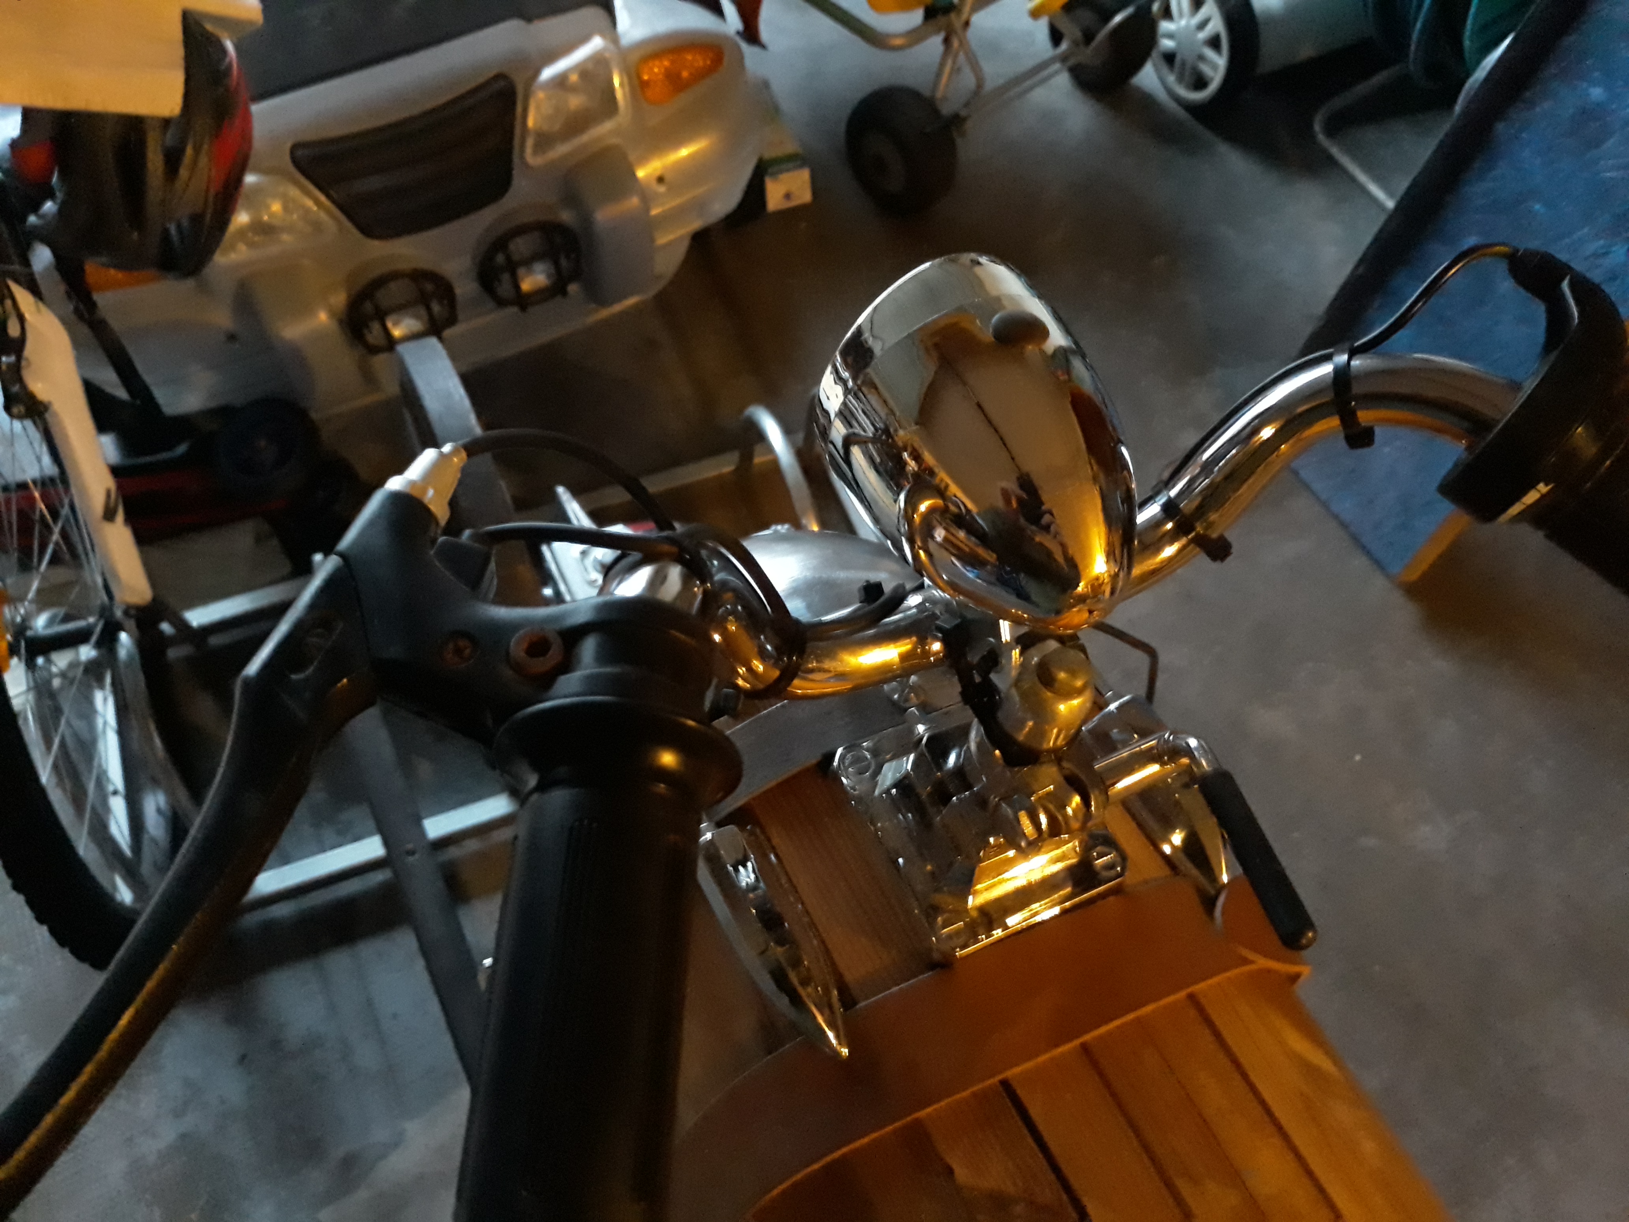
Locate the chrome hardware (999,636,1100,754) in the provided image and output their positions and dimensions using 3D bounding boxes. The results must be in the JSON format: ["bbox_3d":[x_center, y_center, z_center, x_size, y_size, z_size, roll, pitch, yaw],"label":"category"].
[{"bbox_3d":[0.087,0.032,0.475,0.036,0.040,0.038,2,45,-2],"label":"chrome hardware"}]

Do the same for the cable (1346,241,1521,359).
[{"bbox_3d":[0.185,-0.093,0.383,0.058,0.018,0.018,-25,23,20],"label":"cable"}]

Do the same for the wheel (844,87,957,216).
[{"bbox_3d":[0.135,-0.712,1.980,0.080,0.200,0.200,-36,54,-23],"label":"wheel"}]

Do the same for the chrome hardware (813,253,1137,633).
[{"bbox_3d":[0.065,-0.046,0.440,0.094,0.096,0.125,-22,50,-13],"label":"chrome hardware"}]

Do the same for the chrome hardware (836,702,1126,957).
[{"bbox_3d":[0.074,0.084,0.602,0.096,0.050,0.126,-21,49,-12],"label":"chrome hardware"}]

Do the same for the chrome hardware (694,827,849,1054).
[{"bbox_3d":[-0.021,0.148,0.585,0.036,0.036,0.137,-21,49,-12],"label":"chrome hardware"}]

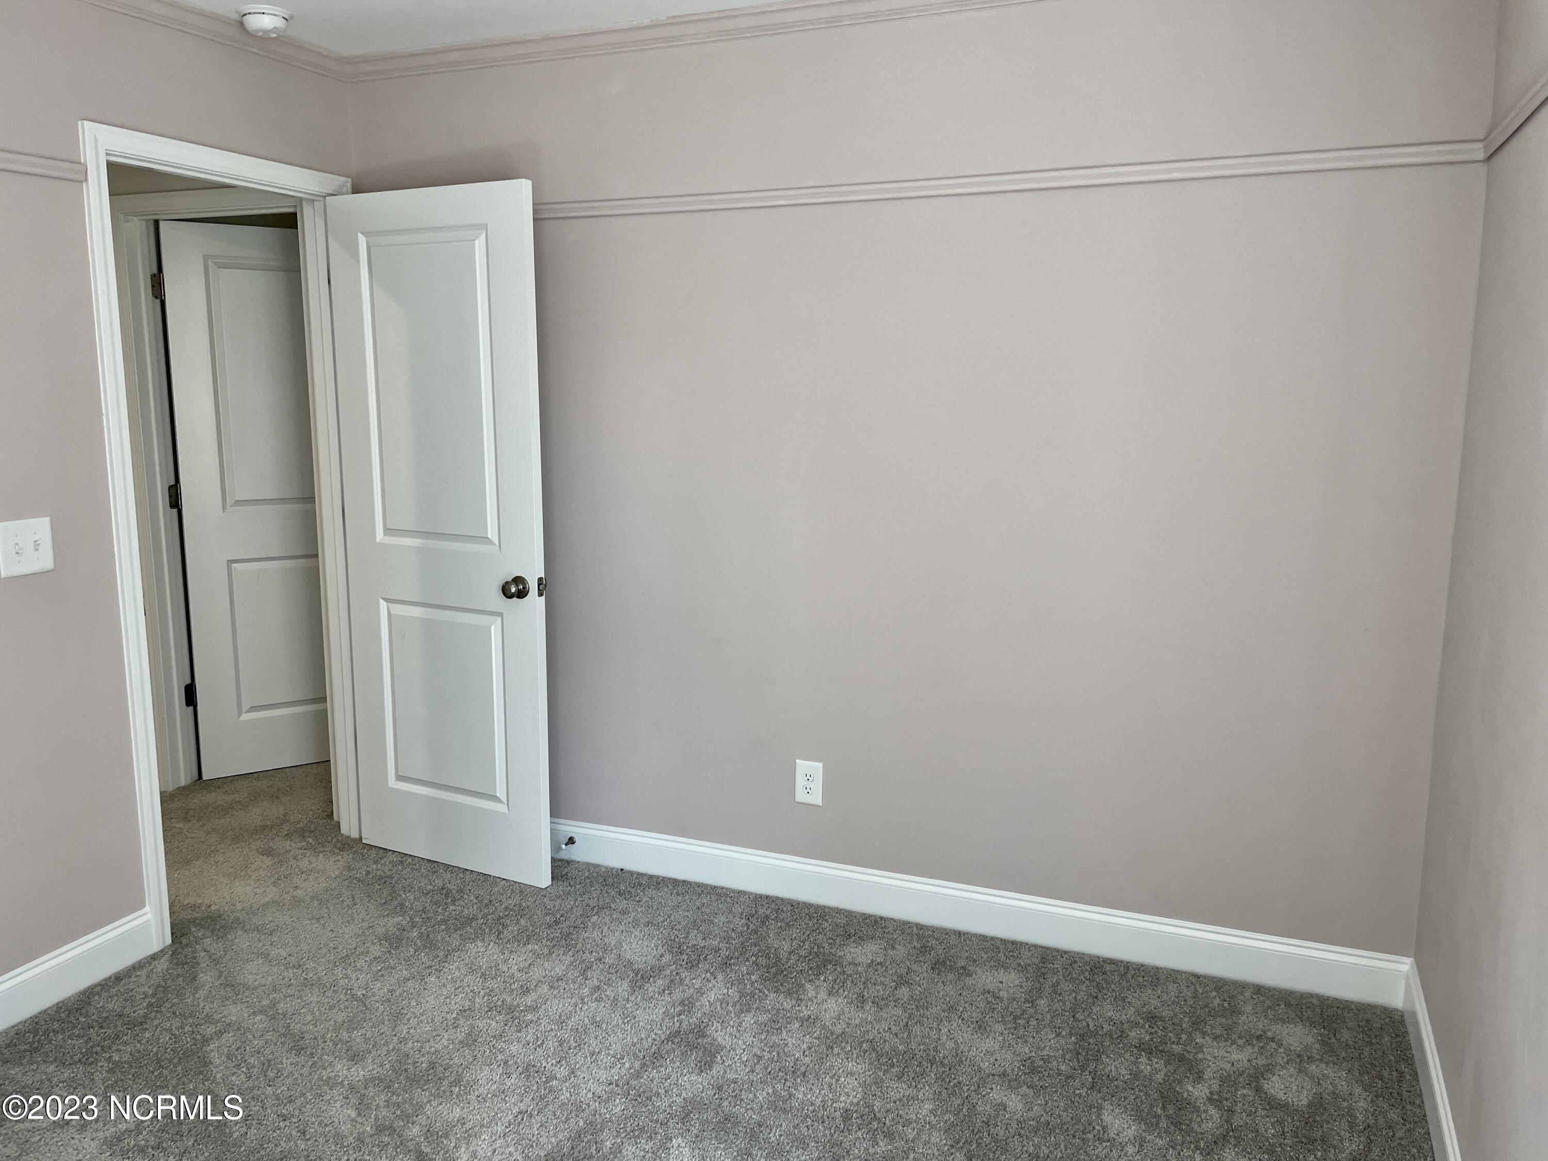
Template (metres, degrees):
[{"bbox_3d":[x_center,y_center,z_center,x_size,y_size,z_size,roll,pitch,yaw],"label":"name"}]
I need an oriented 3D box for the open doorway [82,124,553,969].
[{"bbox_3d":[-1.189,-0.104,3.231,0.870,2.117,0.905,4,10,22],"label":"open doorway"}]

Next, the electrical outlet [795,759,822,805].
[{"bbox_3d":[0.101,0.581,3.335,0.079,0.124,0.008,4,10,22],"label":"electrical outlet"}]

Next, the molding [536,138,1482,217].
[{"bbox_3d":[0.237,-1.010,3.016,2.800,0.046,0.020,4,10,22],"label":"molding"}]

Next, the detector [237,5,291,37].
[{"bbox_3d":[-1.333,-1.465,3.054,0.130,0.048,0.130,0,9,0],"label":"detector"}]

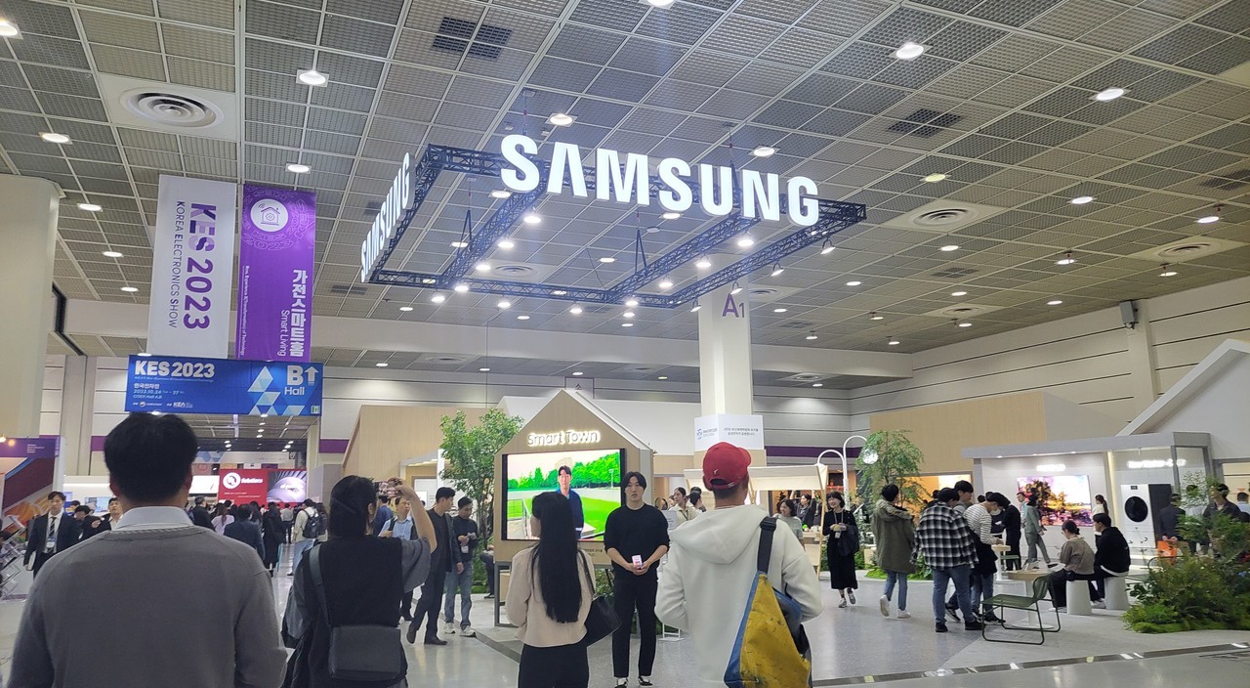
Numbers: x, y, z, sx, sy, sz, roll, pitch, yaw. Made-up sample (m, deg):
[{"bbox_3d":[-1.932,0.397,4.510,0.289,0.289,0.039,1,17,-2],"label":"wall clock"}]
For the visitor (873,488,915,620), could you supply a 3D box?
[{"bbox_3d":[3.561,2.723,11.540,0.540,1.690,0.450,-8,-13,37],"label":"visitor"}]

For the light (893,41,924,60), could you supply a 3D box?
[{"bbox_3d":[4.816,-4.956,14.687,0.470,0.120,0.470,-1,-10,0],"label":"light"}]

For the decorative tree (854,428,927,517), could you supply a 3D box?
[{"bbox_3d":[5.286,3.148,17.429,1.400,2.850,1.400,3,-11,-23],"label":"decorative tree"}]

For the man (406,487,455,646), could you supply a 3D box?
[{"bbox_3d":[-2.190,2.525,9.979,0.500,1.720,0.500,-8,-12,36],"label":"man"}]

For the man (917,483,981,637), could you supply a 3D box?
[{"bbox_3d":[3.834,2.537,10.321,0.680,1.620,0.480,-5,-11,24],"label":"man"}]

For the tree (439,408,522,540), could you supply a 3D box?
[{"bbox_3d":[-2.524,2.783,15.628,1.500,3.200,1.500,3,-11,-23],"label":"tree"}]

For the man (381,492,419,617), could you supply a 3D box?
[{"bbox_3d":[-3.091,2.932,11.993,0.520,1.650,0.380,5,-12,-30],"label":"man"}]

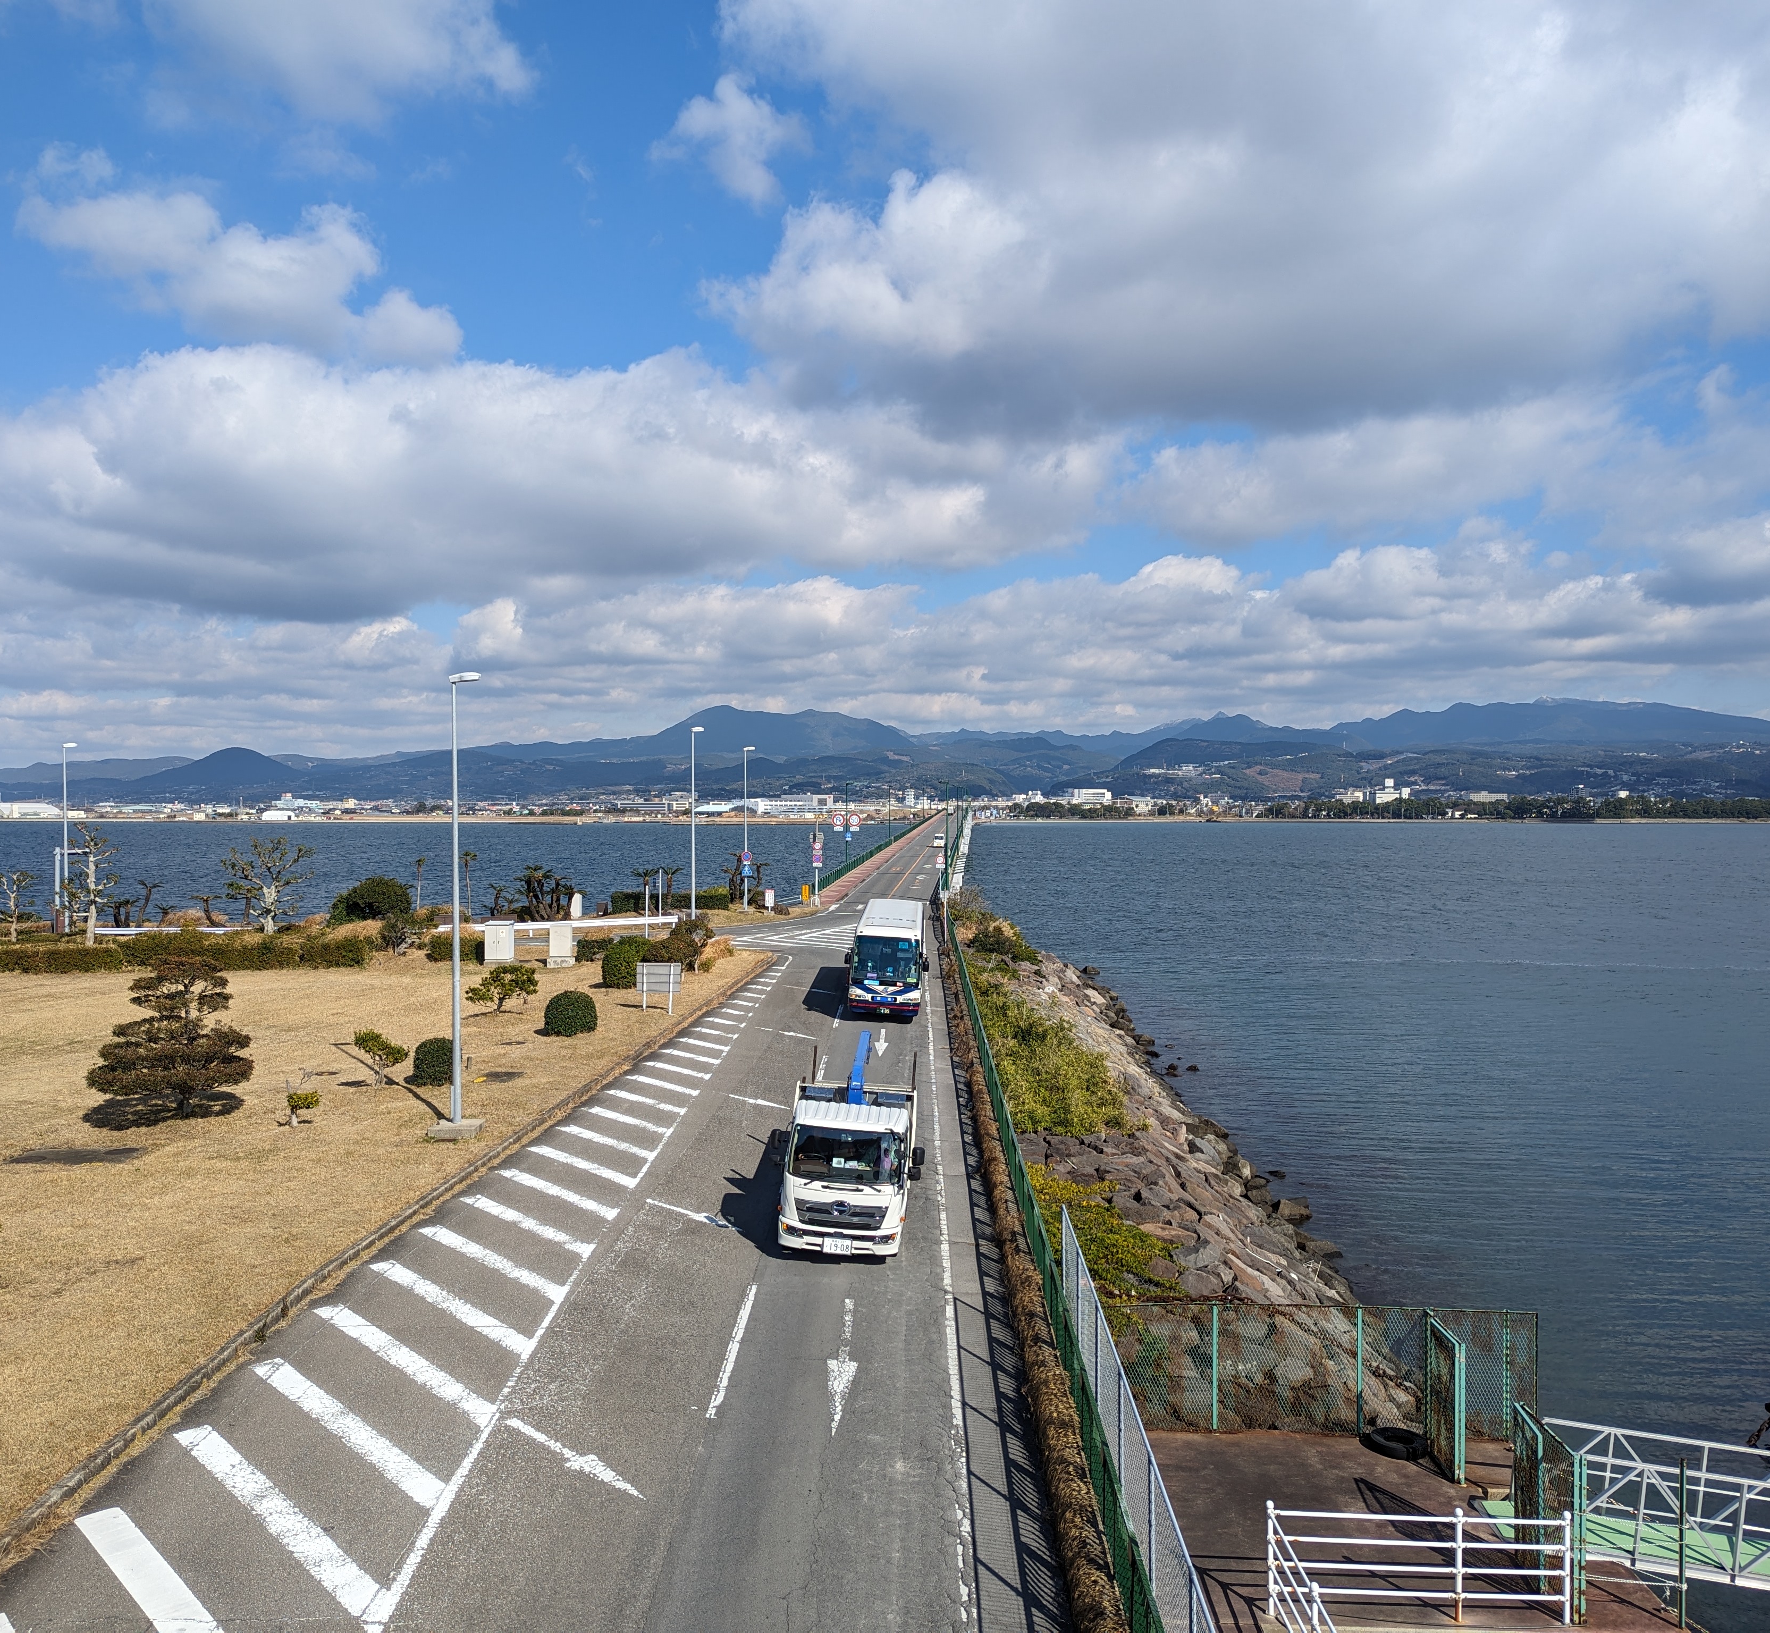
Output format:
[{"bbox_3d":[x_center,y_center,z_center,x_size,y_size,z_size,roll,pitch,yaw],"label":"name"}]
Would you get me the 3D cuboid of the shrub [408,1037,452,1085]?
[{"bbox_3d":[-11.932,6.581,40.200,1.250,1.170,1.250,0,0,0],"label":"shrub"}]

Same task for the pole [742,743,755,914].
[{"bbox_3d":[-8.551,0.748,95.000,0.780,10.300,0.350,0,0,2],"label":"pole"}]

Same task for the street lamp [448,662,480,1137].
[{"bbox_3d":[-9.671,1.894,34.700,0.760,10.400,0.300,0,0,2],"label":"street lamp"}]

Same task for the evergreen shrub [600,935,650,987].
[{"bbox_3d":[-10.295,5.873,60.000,2.050,1.950,2.000,0,0,0],"label":"evergreen shrub"}]

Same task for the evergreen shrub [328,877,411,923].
[{"bbox_3d":[-30.000,5.030,88.000,4.600,3.000,4.000,0,0,0],"label":"evergreen shrub"}]

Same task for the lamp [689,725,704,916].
[{"bbox_3d":[-10.291,0.467,83.000,0.740,10.650,0.350,0,0,2],"label":"lamp"}]

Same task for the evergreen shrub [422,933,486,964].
[{"bbox_3d":[-19.947,6.126,69.800,2.750,1.200,1.500,0,0,0],"label":"evergreen shrub"}]

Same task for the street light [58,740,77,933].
[{"bbox_3d":[-44.862,1.214,83.000,0.800,10.450,0.350,0,0,2],"label":"street light"}]

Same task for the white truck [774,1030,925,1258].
[{"bbox_3d":[-0.530,6.310,30.200,2.400,2.900,8.300,3,1,2],"label":"white truck"}]

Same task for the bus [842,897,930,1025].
[{"bbox_3d":[0.250,5.380,58.400,2.520,3.330,11.900,3,2,1],"label":"bus"}]

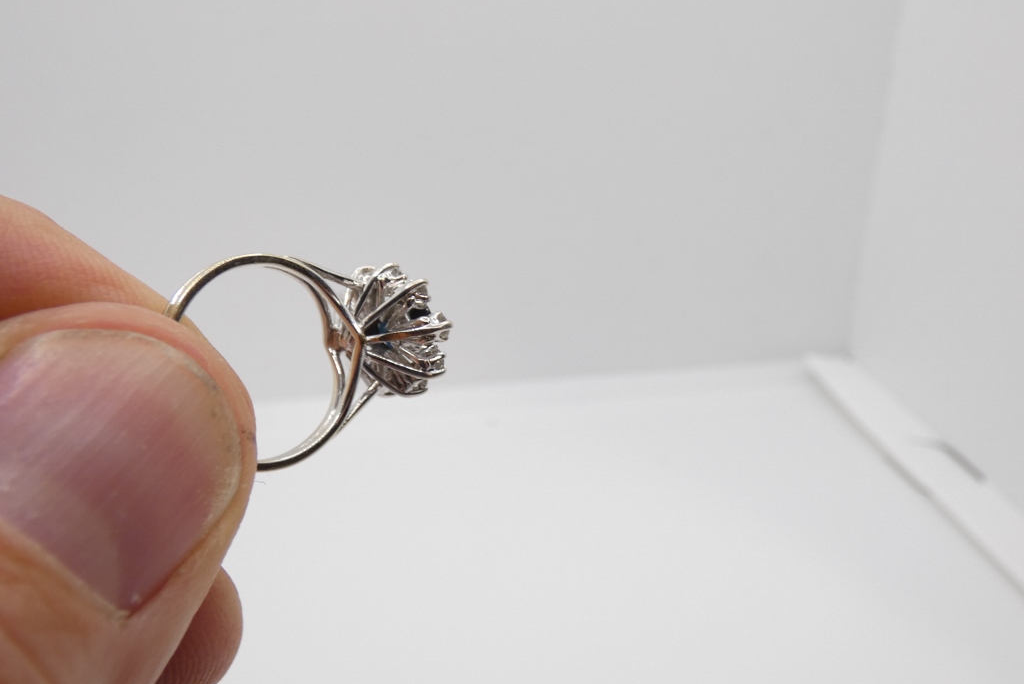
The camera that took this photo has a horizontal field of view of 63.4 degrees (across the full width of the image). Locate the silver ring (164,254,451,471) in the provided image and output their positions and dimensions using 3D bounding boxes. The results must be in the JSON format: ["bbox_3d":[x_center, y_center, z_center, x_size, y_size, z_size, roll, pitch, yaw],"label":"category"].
[{"bbox_3d":[-0.020,0.001,0.074,0.014,0.019,0.025,2,14,45],"label":"silver ring"}]

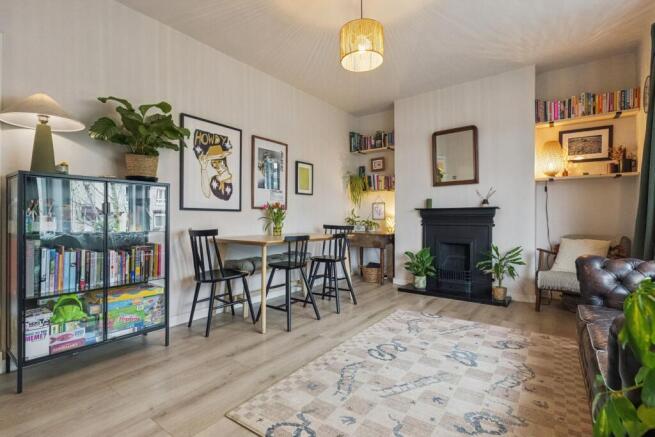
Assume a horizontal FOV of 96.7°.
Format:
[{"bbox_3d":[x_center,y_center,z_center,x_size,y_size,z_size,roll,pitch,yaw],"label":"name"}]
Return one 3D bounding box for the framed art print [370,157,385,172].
[{"bbox_3d":[0.792,-0.830,4.559,0.255,0.198,0.024,0,0,37],"label":"framed art print"}]

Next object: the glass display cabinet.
[{"bbox_3d":[-1.574,0.346,2.000,0.380,1.200,0.790,0,0,38],"label":"glass display cabinet"}]

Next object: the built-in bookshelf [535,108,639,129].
[{"bbox_3d":[2.757,-1.049,3.141,0.850,0.030,0.190,0,0,36],"label":"built-in bookshelf"}]

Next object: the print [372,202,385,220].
[{"bbox_3d":[0.827,-0.113,4.694,0.220,0.290,0.018,0,0,36],"label":"print"}]

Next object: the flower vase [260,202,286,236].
[{"bbox_3d":[-0.564,0.014,3.075,0.213,0.350,0.213,0,0,40],"label":"flower vase"}]

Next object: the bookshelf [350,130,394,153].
[{"bbox_3d":[0.735,-1.147,4.436,0.718,0.274,0.246,0,0,37],"label":"bookshelf"}]

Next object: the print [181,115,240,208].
[{"bbox_3d":[-1.084,-0.494,2.794,0.028,0.852,0.624,0,0,40],"label":"print"}]

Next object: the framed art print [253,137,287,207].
[{"bbox_3d":[-0.657,-0.510,3.411,0.025,0.810,0.540,0,0,38],"label":"framed art print"}]

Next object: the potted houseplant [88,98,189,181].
[{"bbox_3d":[-1.381,-0.563,2.134,0.500,0.620,0.610,0,0,38],"label":"potted houseplant"}]

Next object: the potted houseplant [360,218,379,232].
[{"bbox_3d":[0.661,0.101,4.523,0.270,0.210,0.250,0,0,0],"label":"potted houseplant"}]

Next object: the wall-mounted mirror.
[{"bbox_3d":[1.595,-0.774,3.670,0.557,0.718,0.033,0,0,37],"label":"wall-mounted mirror"}]

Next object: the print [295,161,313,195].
[{"bbox_3d":[-0.286,-0.529,3.876,0.025,0.435,0.345,0,0,38],"label":"print"}]

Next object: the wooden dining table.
[{"bbox_3d":[-0.366,0.568,3.103,0.690,0.756,1.399,0,0,41],"label":"wooden dining table"}]

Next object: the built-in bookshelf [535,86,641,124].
[{"bbox_3d":[2.644,-1.133,3.014,0.803,0.265,0.222,0,0,37],"label":"built-in bookshelf"}]

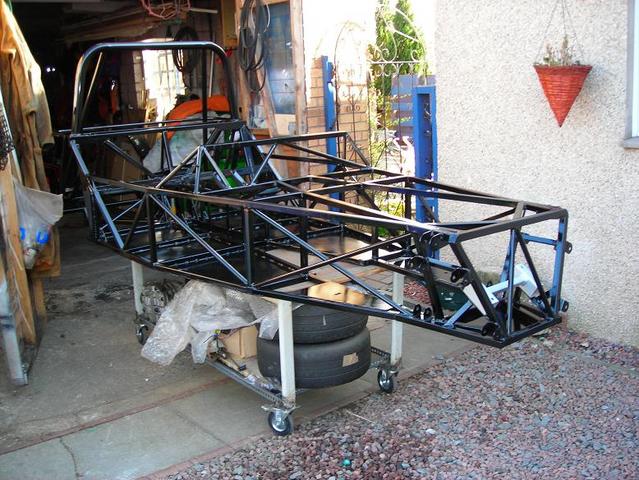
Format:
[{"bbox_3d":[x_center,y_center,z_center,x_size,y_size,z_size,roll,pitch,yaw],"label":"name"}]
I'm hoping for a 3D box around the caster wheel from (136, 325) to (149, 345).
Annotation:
[{"bbox_3d":[-1.097,0.587,4.349,0.045,0.128,0.122,-9,15,-31],"label":"caster wheel"}]

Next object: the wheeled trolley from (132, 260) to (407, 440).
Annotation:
[{"bbox_3d":[-0.364,0.401,3.942,0.762,0.640,1.697,-11,16,-36],"label":"wheeled trolley"}]

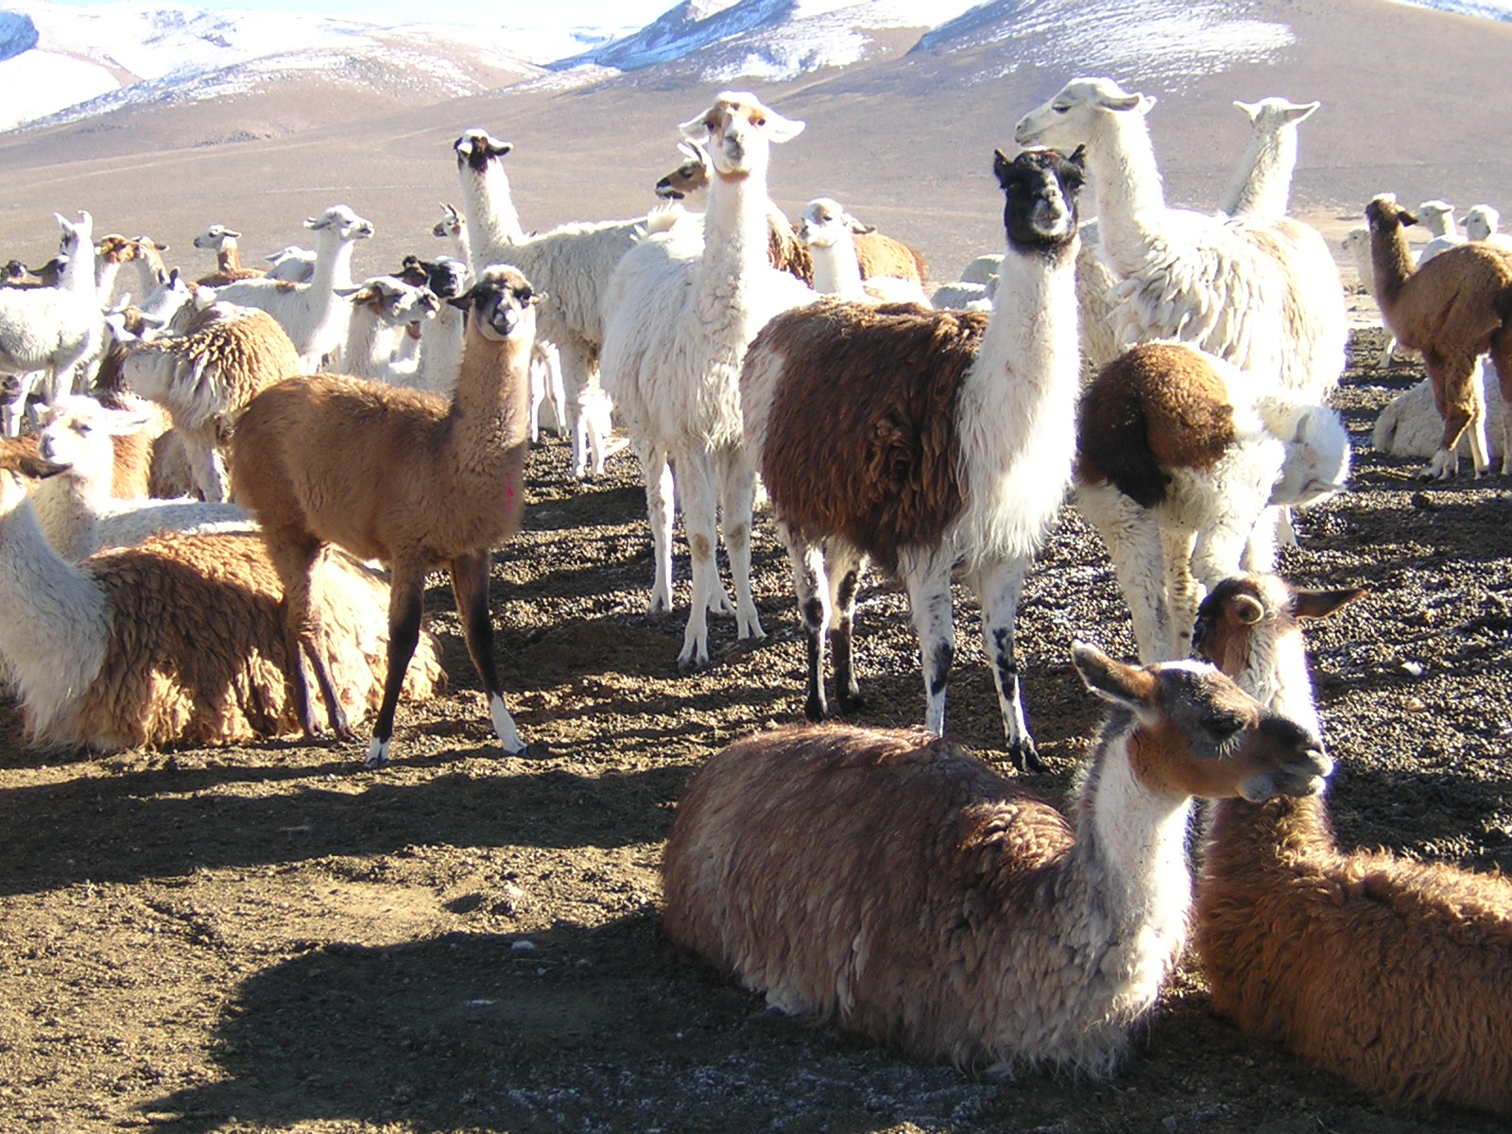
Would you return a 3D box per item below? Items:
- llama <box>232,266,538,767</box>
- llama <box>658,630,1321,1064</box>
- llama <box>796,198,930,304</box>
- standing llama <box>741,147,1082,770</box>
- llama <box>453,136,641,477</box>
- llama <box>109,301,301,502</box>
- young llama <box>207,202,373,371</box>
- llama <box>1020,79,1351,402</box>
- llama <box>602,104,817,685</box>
[{"bbox_3d":[-0.930,-0.145,8.349,0.930,1.200,0.380,5,9,38],"label":"llama"},{"bbox_3d":[0.390,0.421,5.810,0.560,0.680,1.250,-6,9,-43],"label":"llama"},{"bbox_3d":[0.480,-1.065,15.724,0.420,1.270,1.000,6,9,43],"label":"llama"},{"bbox_3d":[0.400,-0.303,8.492,0.500,1.480,1.100,-6,9,-39],"label":"standing llama"},{"bbox_3d":[-0.940,-1.193,15.405,1.150,1.600,0.470,-5,9,-37],"label":"llama"},{"bbox_3d":[-2.080,-0.532,12.745,0.460,0.920,1.100,6,9,41],"label":"llama"},{"bbox_3d":[-2.350,-1.184,16.927,1.000,1.220,0.380,5,9,38],"label":"young llama"},{"bbox_3d":[1.600,-0.915,12.496,1.250,1.740,0.530,1,7,12],"label":"llama"},{"bbox_3d":[-0.150,-0.617,10.351,0.580,1.660,1.200,-1,7,-7],"label":"llama"}]

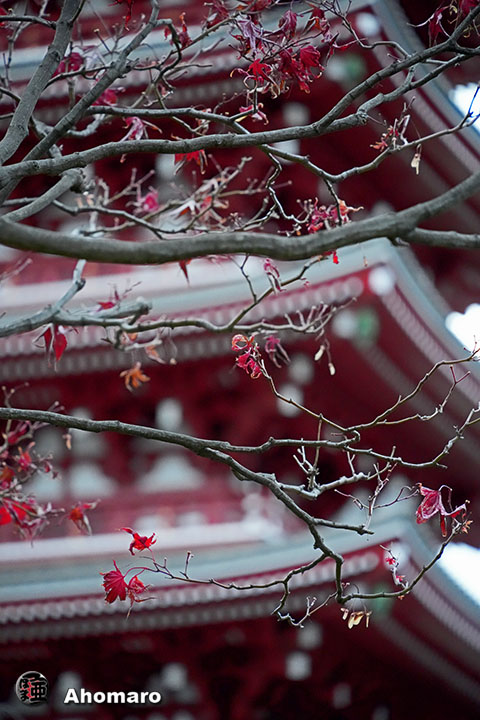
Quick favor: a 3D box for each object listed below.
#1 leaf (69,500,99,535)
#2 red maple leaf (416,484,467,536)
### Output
[{"bbox_3d":[-0.227,0.228,5.800,0.044,0.048,0.032,0,-15,0],"label":"leaf"},{"bbox_3d":[0.272,0.203,5.400,0.068,0.068,0.040,0,-15,0],"label":"red maple leaf"}]

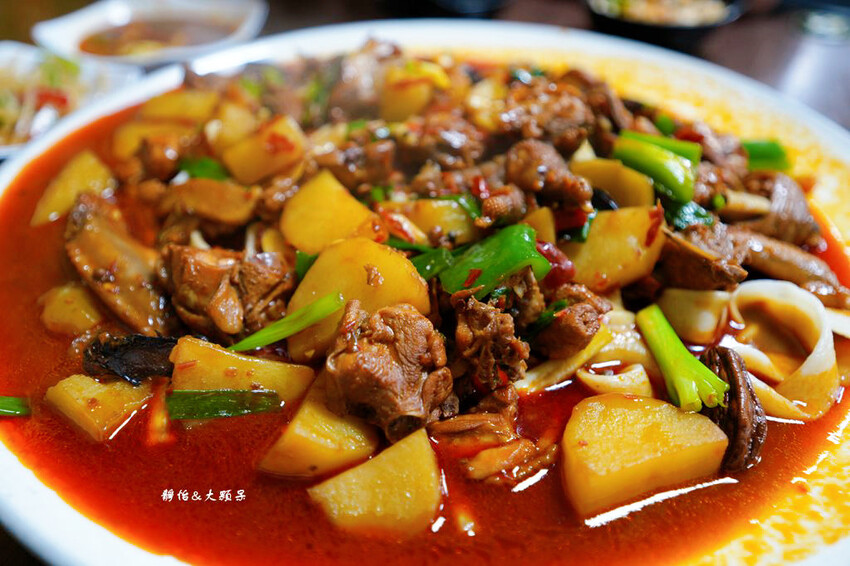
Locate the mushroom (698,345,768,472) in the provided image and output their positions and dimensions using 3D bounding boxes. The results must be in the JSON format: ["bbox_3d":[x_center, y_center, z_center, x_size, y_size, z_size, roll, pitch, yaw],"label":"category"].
[{"bbox_3d":[0.117,0.048,0.251,0.019,0.022,0.043,6,52,5],"label":"mushroom"}]

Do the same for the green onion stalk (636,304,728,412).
[{"bbox_3d":[0.100,0.028,0.259,0.015,0.011,0.050,-7,42,-9],"label":"green onion stalk"}]

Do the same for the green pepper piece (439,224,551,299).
[{"bbox_3d":[0.029,-0.009,0.278,0.041,0.016,0.024,-24,47,-13],"label":"green pepper piece"}]

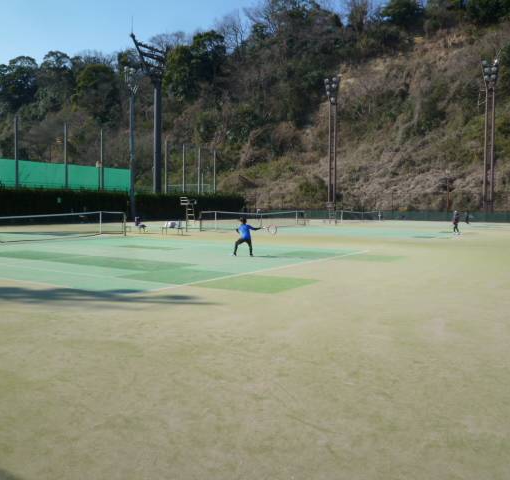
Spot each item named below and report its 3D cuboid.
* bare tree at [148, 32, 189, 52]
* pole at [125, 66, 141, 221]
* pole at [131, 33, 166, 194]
[{"bbox_3d":[-23.121,-52.867,145.000,11.000,8.000,10.000,1,4,0],"label":"bare tree"},{"bbox_3d":[-11.494,-8.998,50.523,0.900,14.200,1.250,3,4,32],"label":"pole"},{"bbox_3d":[-13.981,-14.821,71.063,2.200,23.200,5.000,3,4,32],"label":"pole"}]

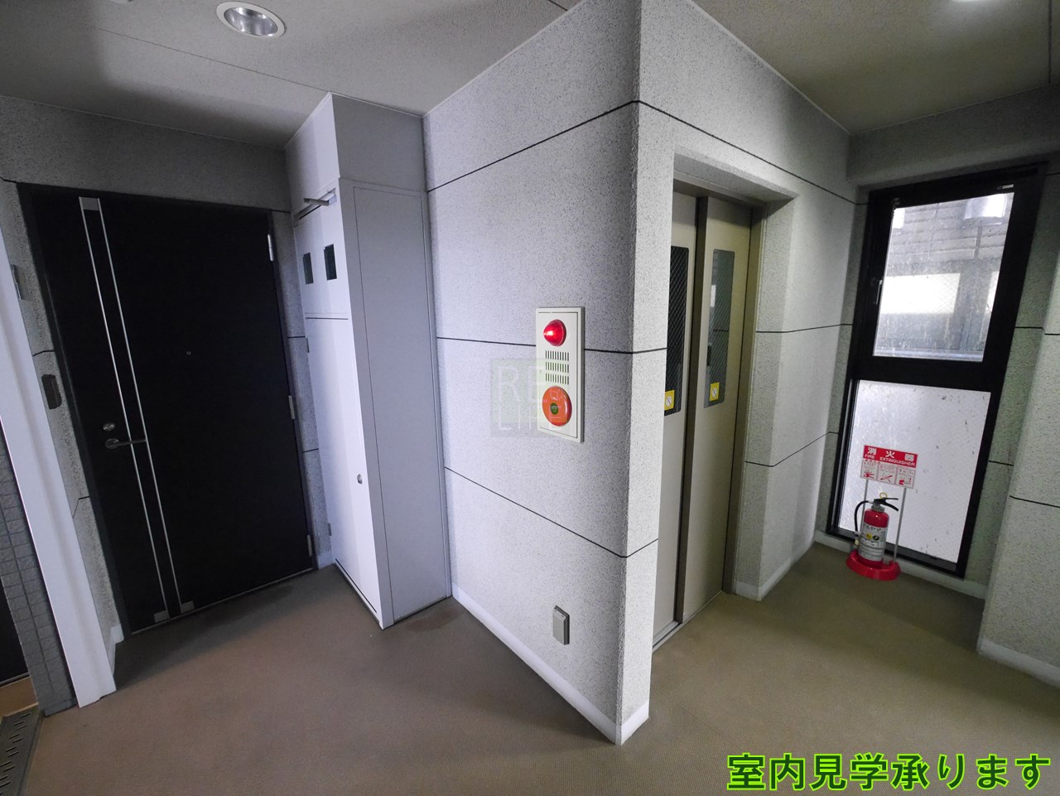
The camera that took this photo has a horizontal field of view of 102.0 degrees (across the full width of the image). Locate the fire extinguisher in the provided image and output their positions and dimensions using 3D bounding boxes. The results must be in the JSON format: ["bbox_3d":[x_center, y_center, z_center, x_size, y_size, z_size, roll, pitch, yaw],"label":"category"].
[{"bbox_3d":[2.084,0.811,2.577,0.197,0.514,0.246,-11,15,-39],"label":"fire extinguisher"}]

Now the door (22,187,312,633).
[{"bbox_3d":[-1.777,0.108,2.307,0.880,2.146,0.080,-11,15,-39],"label":"door"}]

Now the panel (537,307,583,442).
[{"bbox_3d":[0.087,-0.085,1.553,0.070,0.473,0.229,-11,15,-39],"label":"panel"}]

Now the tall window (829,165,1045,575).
[{"bbox_3d":[2.215,-0.094,2.456,0.091,2.139,0.661,-11,15,-39],"label":"tall window"}]

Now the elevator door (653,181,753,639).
[{"bbox_3d":[0.759,0.156,2.056,0.818,2.054,0.093,-11,15,-39],"label":"elevator door"}]

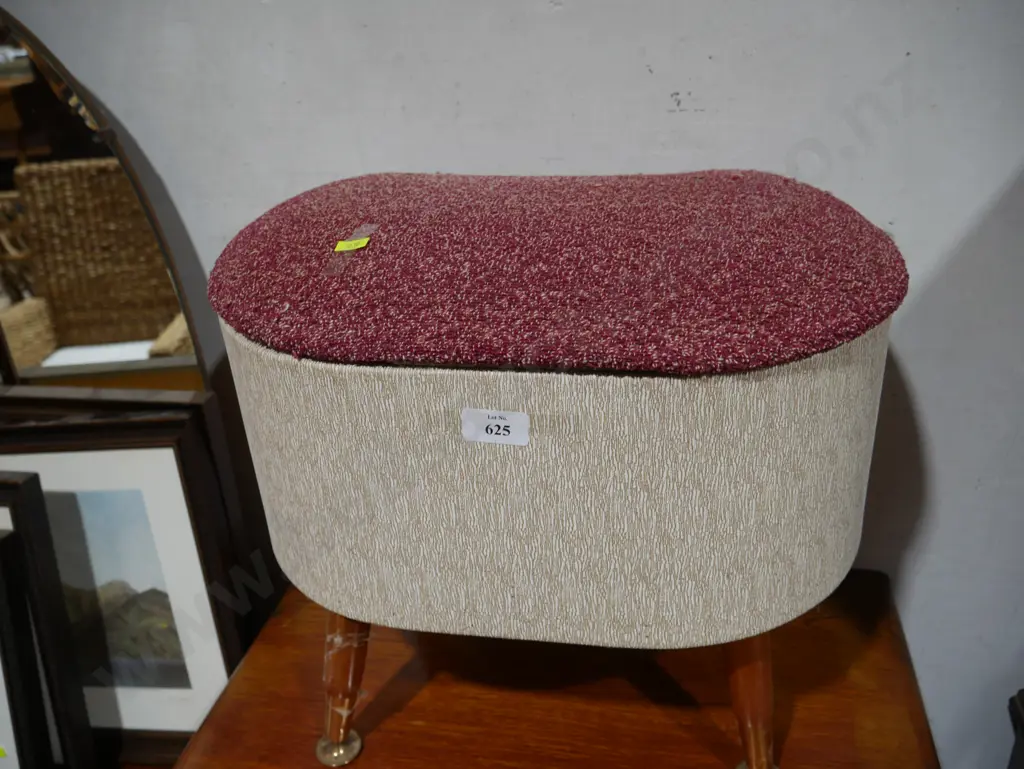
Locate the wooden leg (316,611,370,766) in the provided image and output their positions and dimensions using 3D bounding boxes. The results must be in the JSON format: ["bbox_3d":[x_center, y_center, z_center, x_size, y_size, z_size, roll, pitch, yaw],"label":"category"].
[{"bbox_3d":[-0.127,0.210,0.639,0.036,0.168,0.036,9,13,7],"label":"wooden leg"}]

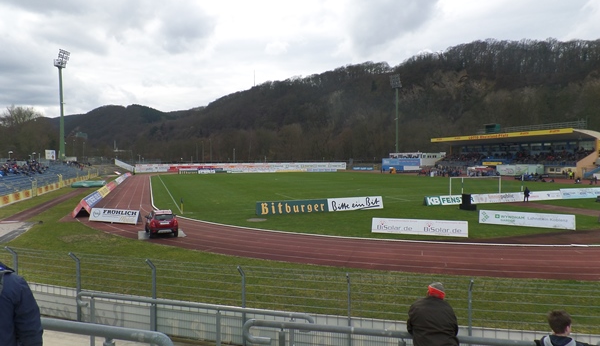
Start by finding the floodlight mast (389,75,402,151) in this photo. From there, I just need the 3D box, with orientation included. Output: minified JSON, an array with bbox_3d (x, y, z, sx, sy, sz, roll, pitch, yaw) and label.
[{"bbox_3d":[40.721,-21.340,167.229,4.200,40.000,3.000,1,2,27],"label":"floodlight mast"}]

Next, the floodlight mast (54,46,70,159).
[{"bbox_3d":[-74.578,-19.043,125.655,3.000,40.000,4.200,0,2,21],"label":"floodlight mast"}]

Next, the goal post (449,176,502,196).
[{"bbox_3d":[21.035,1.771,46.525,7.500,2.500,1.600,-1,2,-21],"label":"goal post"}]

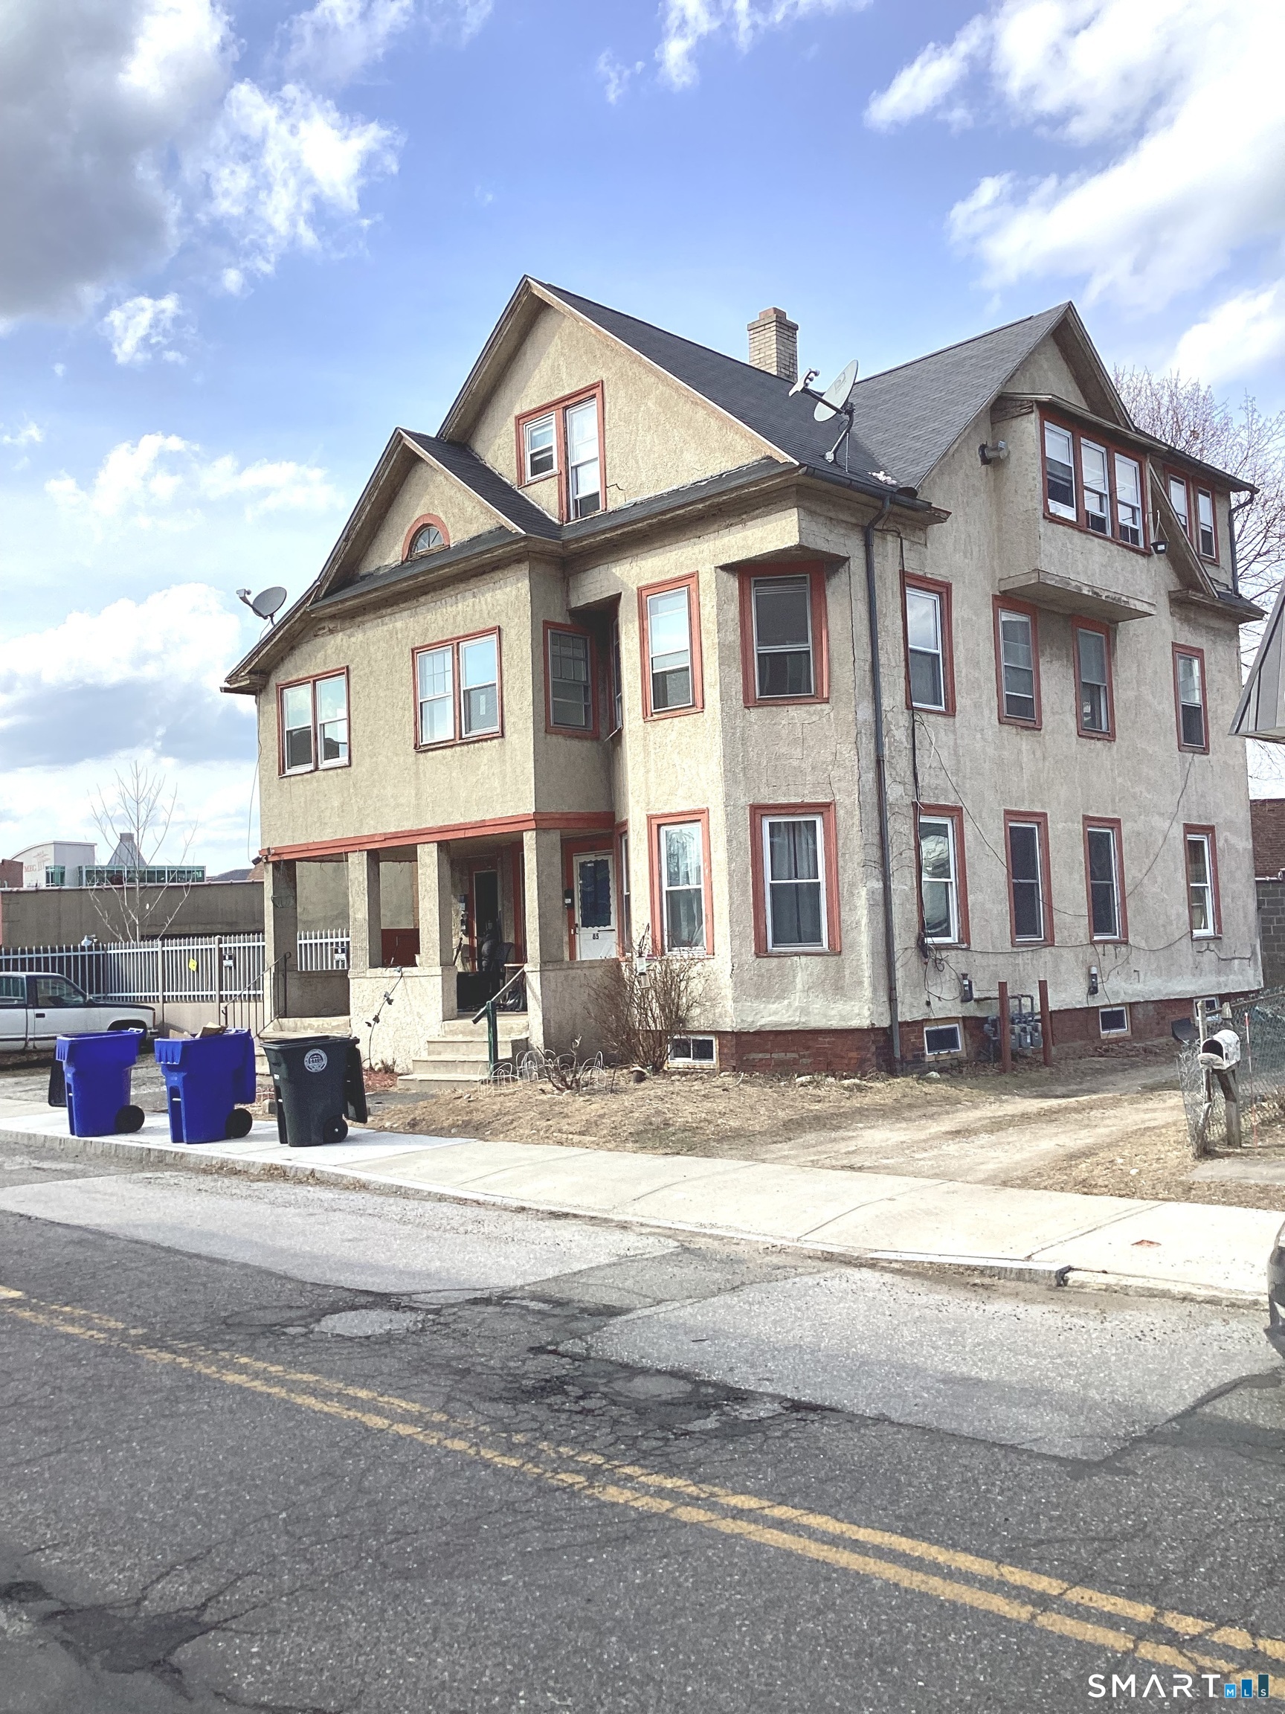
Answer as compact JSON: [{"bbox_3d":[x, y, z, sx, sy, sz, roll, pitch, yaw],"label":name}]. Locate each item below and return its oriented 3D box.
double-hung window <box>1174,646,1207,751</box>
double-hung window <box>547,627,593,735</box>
[{"bbox_3d":[9.000,-2.583,25.185,0.100,1.662,0.956,-6,-5,44],"label":"double-hung window"},{"bbox_3d":[-0.973,-2.389,20.737,0.100,1.380,0.798,-6,-5,44],"label":"double-hung window"}]

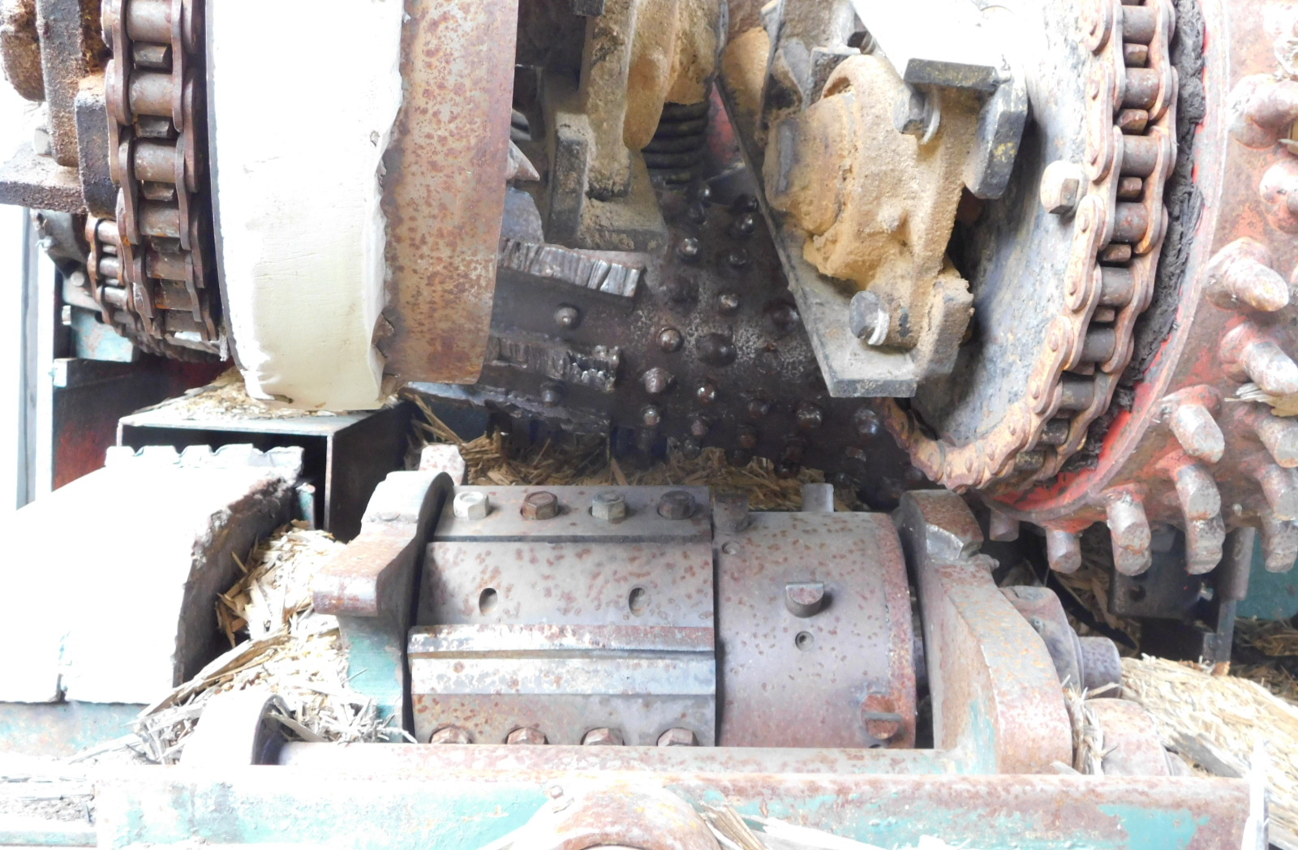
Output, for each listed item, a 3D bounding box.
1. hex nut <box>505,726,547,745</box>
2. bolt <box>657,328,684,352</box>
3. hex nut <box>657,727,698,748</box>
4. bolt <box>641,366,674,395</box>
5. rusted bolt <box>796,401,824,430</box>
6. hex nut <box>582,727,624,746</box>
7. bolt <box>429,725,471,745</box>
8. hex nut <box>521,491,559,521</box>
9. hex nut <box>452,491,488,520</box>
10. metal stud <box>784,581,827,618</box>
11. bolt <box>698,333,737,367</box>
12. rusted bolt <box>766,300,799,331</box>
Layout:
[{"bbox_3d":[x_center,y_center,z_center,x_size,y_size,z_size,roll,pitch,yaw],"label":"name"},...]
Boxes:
[{"bbox_3d":[-0.082,0.218,0.905,0.027,0.025,0.013,0,15,0],"label":"hex nut"},{"bbox_3d":[0.019,-0.079,1.250,0.024,0.024,0.020,0,3,5],"label":"bolt"},{"bbox_3d":[0.019,0.219,0.905,0.027,0.025,0.013,0,15,0],"label":"hex nut"},{"bbox_3d":[0.008,-0.041,1.250,0.027,0.026,0.022,3,22,7],"label":"bolt"},{"bbox_3d":[0.145,-0.009,1.220,0.026,0.026,0.022,-2,25,-4],"label":"rusted bolt"},{"bbox_3d":[-0.031,0.218,0.905,0.027,0.025,0.013,0,15,0],"label":"hex nut"},{"bbox_3d":[-0.133,0.217,0.905,0.027,0.025,0.013,0,15,0],"label":"bolt"},{"bbox_3d":[-0.081,0.060,1.000,0.027,0.013,0.025,0,24,0],"label":"hex nut"},{"bbox_3d":[-0.132,0.060,1.000,0.026,0.013,0.025,0,24,0],"label":"hex nut"},{"bbox_3d":[0.107,0.119,0.922,0.026,0.017,0.021,-2,-31,4],"label":"metal stud"},{"bbox_3d":[0.063,-0.070,1.250,0.034,0.031,0.022,0,0,-5],"label":"bolt"},{"bbox_3d":[0.124,-0.101,1.250,0.029,0.029,0.022,1,-5,-10],"label":"rusted bolt"}]

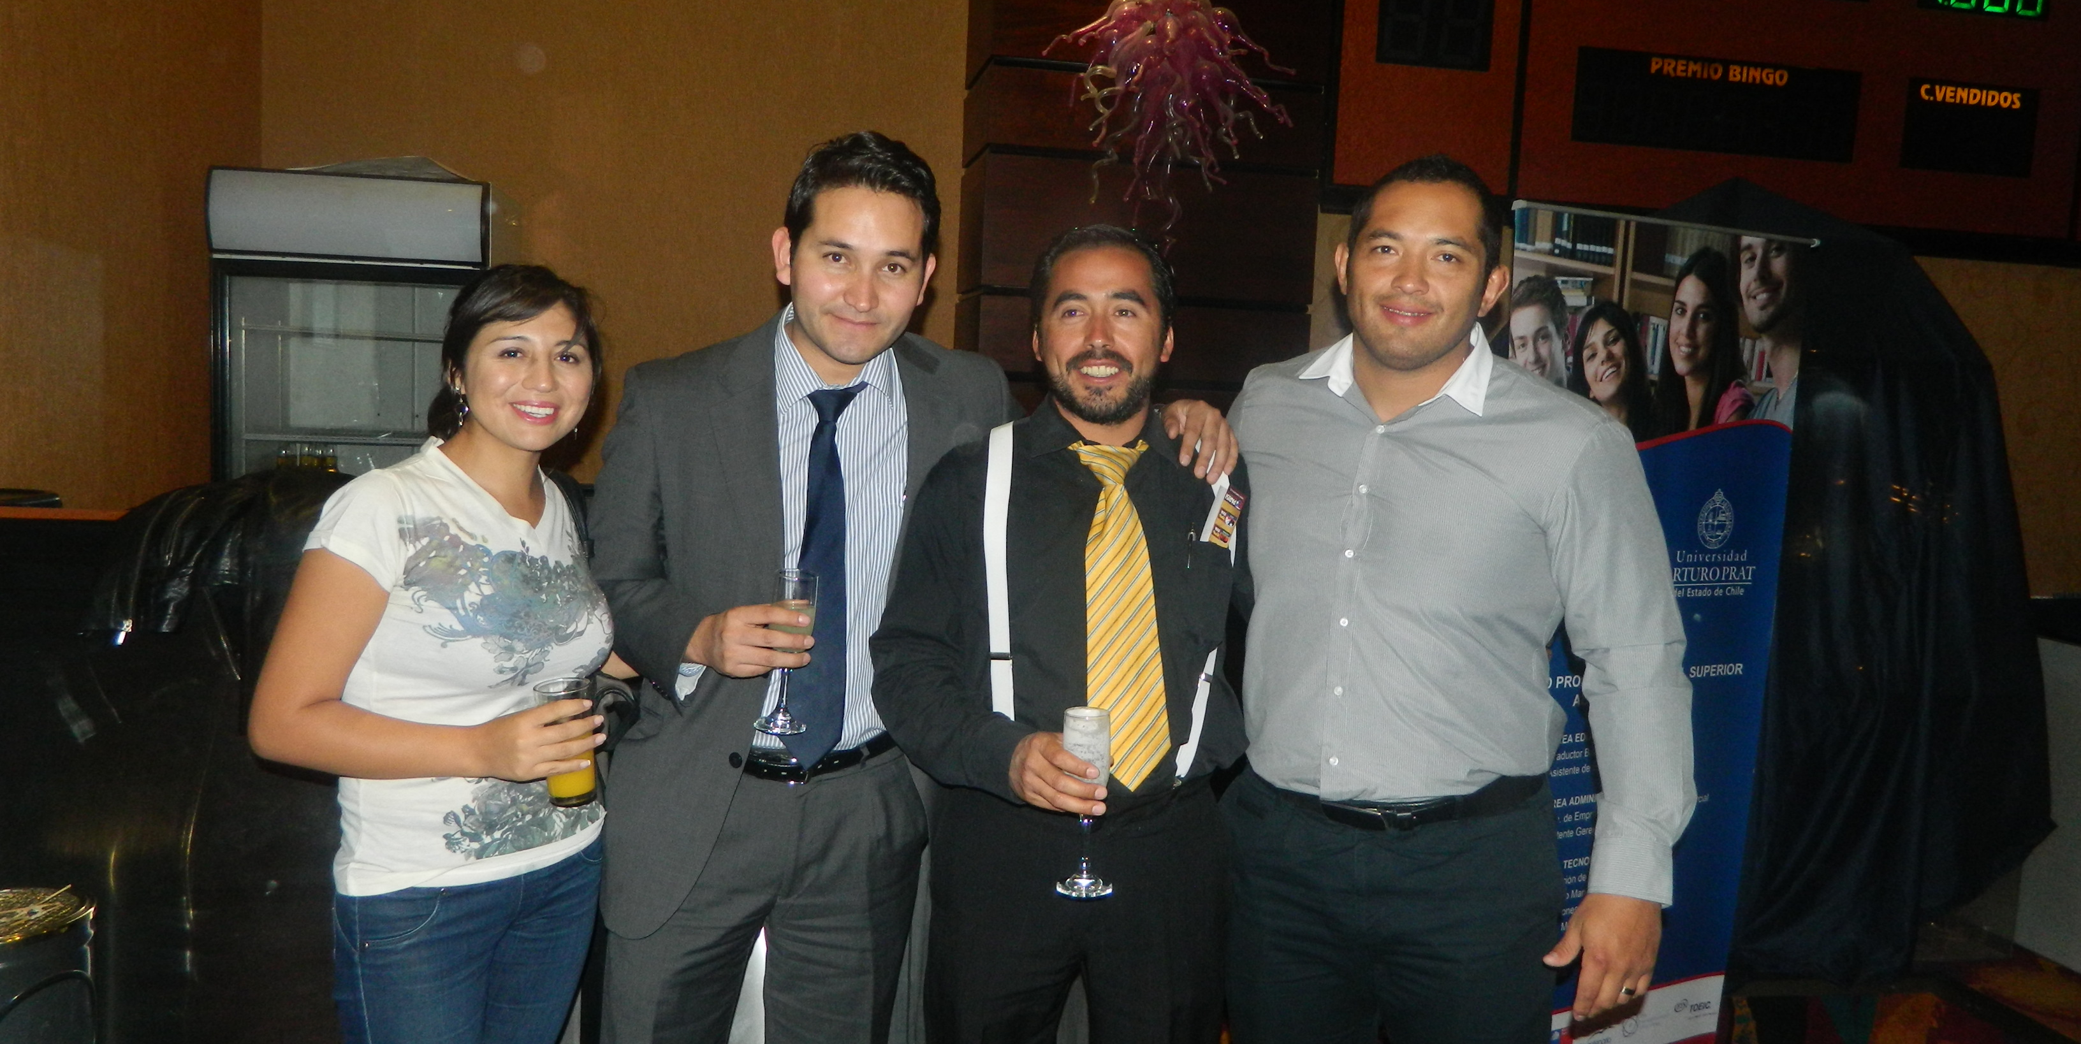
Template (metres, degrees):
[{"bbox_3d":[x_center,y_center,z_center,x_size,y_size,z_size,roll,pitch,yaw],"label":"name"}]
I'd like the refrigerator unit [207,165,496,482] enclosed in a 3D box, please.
[{"bbox_3d":[-1.885,0.070,4.291,0.706,2.022,0.580,2,5,-7],"label":"refrigerator unit"}]

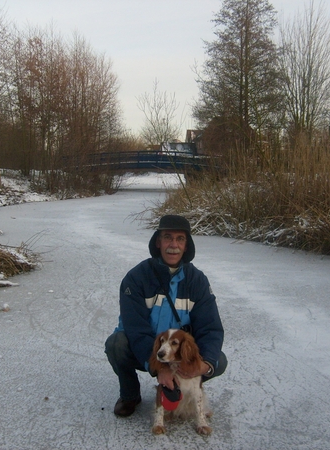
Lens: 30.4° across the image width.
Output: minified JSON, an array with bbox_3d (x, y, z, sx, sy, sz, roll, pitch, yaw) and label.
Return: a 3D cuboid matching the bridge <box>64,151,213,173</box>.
[{"bbox_3d":[-1.280,-3.250,31.200,8.000,1.250,2.200,0,6,-1],"label":"bridge"}]

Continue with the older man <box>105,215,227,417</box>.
[{"bbox_3d":[0.010,0.475,3.420,0.650,1.090,0.720,0,6,-2],"label":"older man"}]

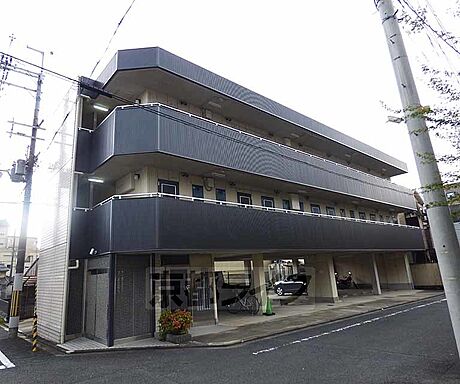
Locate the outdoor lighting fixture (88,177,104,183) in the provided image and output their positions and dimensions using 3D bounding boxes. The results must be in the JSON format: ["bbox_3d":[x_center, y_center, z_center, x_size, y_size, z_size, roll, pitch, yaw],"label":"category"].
[{"bbox_3d":[-4.997,-0.426,10.374,0.620,0.110,0.150,9,-21,-38],"label":"outdoor lighting fixture"}]

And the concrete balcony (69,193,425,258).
[{"bbox_3d":[4.684,2.376,14.816,22.770,1.640,2.970,9,-21,-38],"label":"concrete balcony"}]

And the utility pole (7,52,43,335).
[{"bbox_3d":[-8.249,-0.634,11.036,1.150,11.700,0.600,9,-21,-38],"label":"utility pole"}]

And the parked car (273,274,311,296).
[{"bbox_3d":[3.890,5.610,17.265,1.650,1.480,3.800,6,-18,-31],"label":"parked car"}]

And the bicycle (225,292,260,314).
[{"bbox_3d":[0.505,4.201,10.701,0.550,1.000,1.680,12,-22,-43],"label":"bicycle"}]

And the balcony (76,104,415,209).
[{"bbox_3d":[4.492,-0.497,15.648,22.770,1.670,2.970,9,-21,-38],"label":"balcony"}]

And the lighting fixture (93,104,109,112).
[{"bbox_3d":[-5.212,-3.387,11.227,0.620,0.110,0.150,9,-21,-38],"label":"lighting fixture"}]

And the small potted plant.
[{"bbox_3d":[-1.401,3.396,7.096,0.720,0.800,0.770,-4,-16,2],"label":"small potted plant"}]

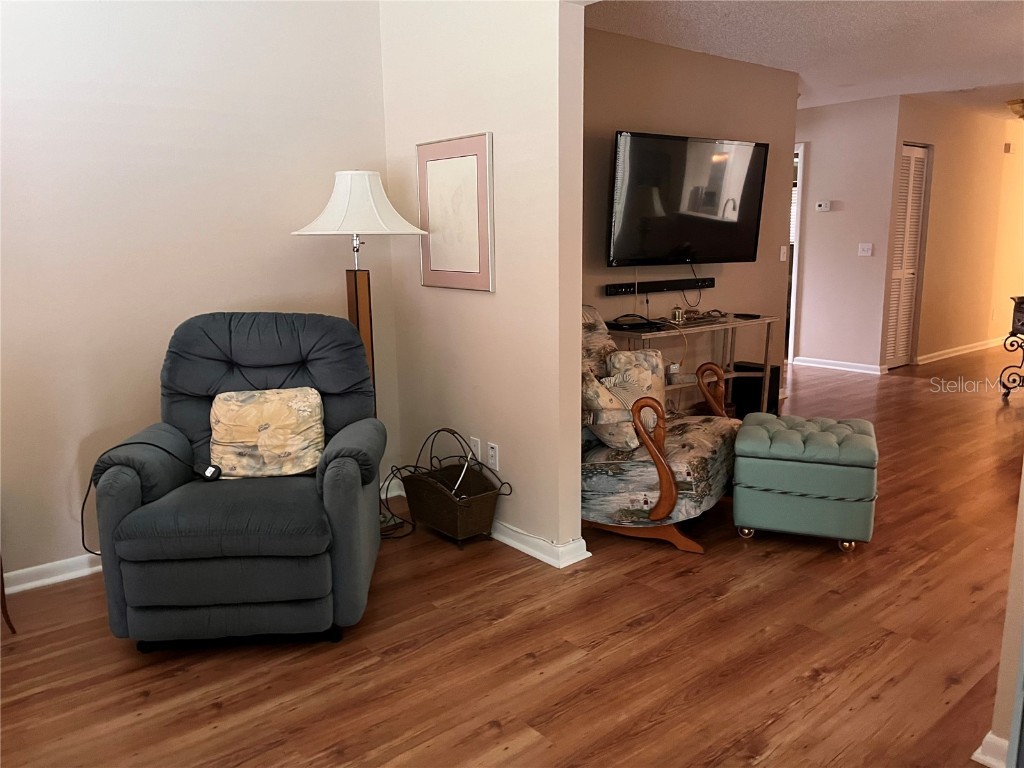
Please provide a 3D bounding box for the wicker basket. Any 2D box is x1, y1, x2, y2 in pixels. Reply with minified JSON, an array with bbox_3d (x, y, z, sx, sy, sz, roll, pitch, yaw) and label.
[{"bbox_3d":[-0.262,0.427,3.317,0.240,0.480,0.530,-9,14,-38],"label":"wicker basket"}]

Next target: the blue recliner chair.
[{"bbox_3d":[-0.917,0.269,2.814,0.830,1.000,0.900,-2,11,-4],"label":"blue recliner chair"}]

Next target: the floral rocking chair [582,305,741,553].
[{"bbox_3d":[0.585,0.115,3.547,0.880,0.980,0.880,5,12,27],"label":"floral rocking chair"}]

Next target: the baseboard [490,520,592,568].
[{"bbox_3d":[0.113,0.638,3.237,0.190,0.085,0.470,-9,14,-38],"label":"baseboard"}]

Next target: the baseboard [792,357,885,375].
[{"bbox_3d":[3.072,-0.186,7.290,0.030,0.080,0.840,-9,14,-38],"label":"baseboard"}]

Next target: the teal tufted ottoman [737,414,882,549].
[{"bbox_3d":[1.275,0.405,3.354,0.542,0.465,0.420,3,12,21],"label":"teal tufted ottoman"}]

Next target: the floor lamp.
[{"bbox_3d":[-0.633,-0.116,3.321,0.565,1.555,0.565,-2,11,-4],"label":"floor lamp"}]

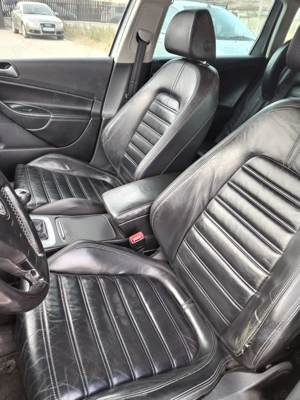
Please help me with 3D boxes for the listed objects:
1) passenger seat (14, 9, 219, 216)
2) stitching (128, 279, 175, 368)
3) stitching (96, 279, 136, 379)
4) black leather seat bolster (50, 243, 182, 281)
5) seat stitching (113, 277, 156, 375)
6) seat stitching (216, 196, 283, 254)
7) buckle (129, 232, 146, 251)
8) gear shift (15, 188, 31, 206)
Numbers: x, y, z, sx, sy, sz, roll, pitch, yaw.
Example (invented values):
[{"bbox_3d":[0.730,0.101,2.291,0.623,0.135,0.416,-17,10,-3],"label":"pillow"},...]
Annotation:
[{"bbox_3d":[-0.174,-0.320,1.344,0.870,0.920,0.530,-11,34,-21],"label":"passenger seat"},{"bbox_3d":[-0.001,0.362,0.931,0.016,0.015,0.343,2,28,-29],"label":"stitching"},{"bbox_3d":[-0.104,0.349,0.871,0.016,0.015,0.358,2,28,-29],"label":"stitching"},{"bbox_3d":[-0.123,0.205,1.036,0.450,0.115,0.110,7,26,-31],"label":"black leather seat bolster"},{"bbox_3d":[-0.053,0.355,0.900,0.016,0.015,0.353,2,28,-29],"label":"seat stitching"},{"bbox_3d":[0.277,0.063,0.872,0.016,0.015,0.297,19,20,-35],"label":"seat stitching"},{"bbox_3d":[-0.042,0.158,1.102,0.045,0.070,0.030,-23,38,-13],"label":"buckle"},{"bbox_3d":[-0.404,-0.006,0.955,0.050,0.068,0.048,-3,31,-26],"label":"gear shift"}]

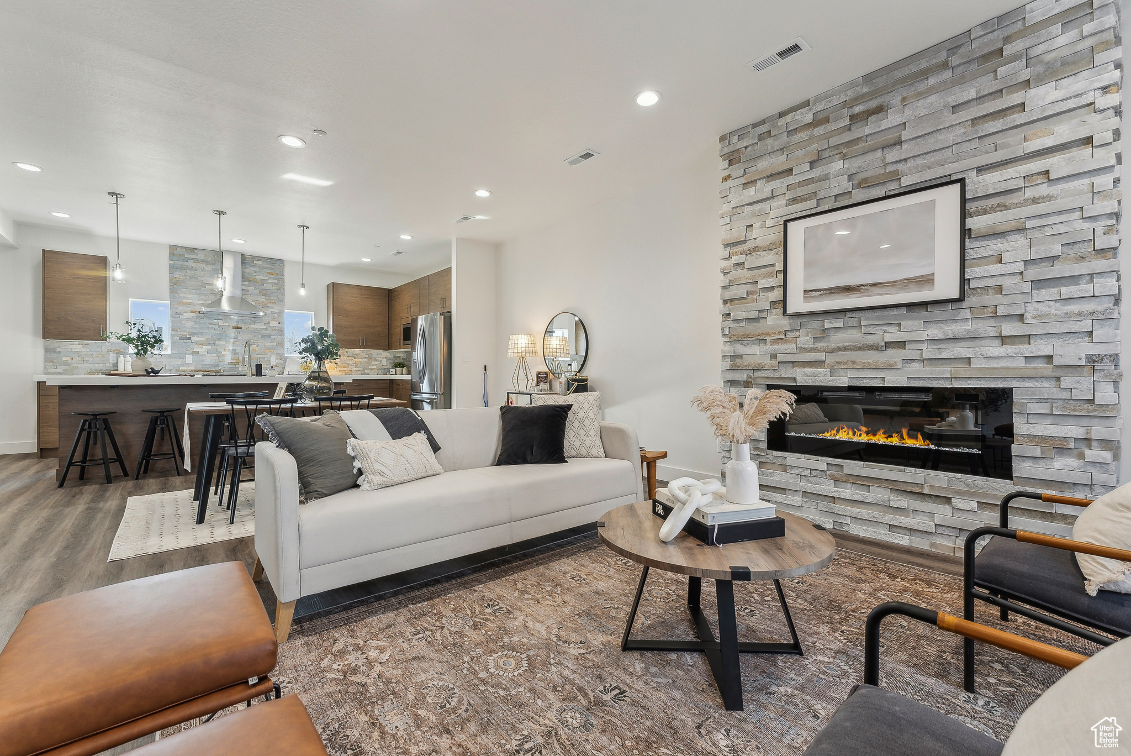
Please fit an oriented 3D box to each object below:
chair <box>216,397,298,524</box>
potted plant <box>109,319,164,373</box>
[{"bbox_3d":[-2.064,0.521,3.184,0.420,0.790,0.560,0,0,-39],"label":"chair"},{"bbox_3d":[-4.217,-0.303,4.616,0.480,0.520,0.420,0,0,-40],"label":"potted plant"}]

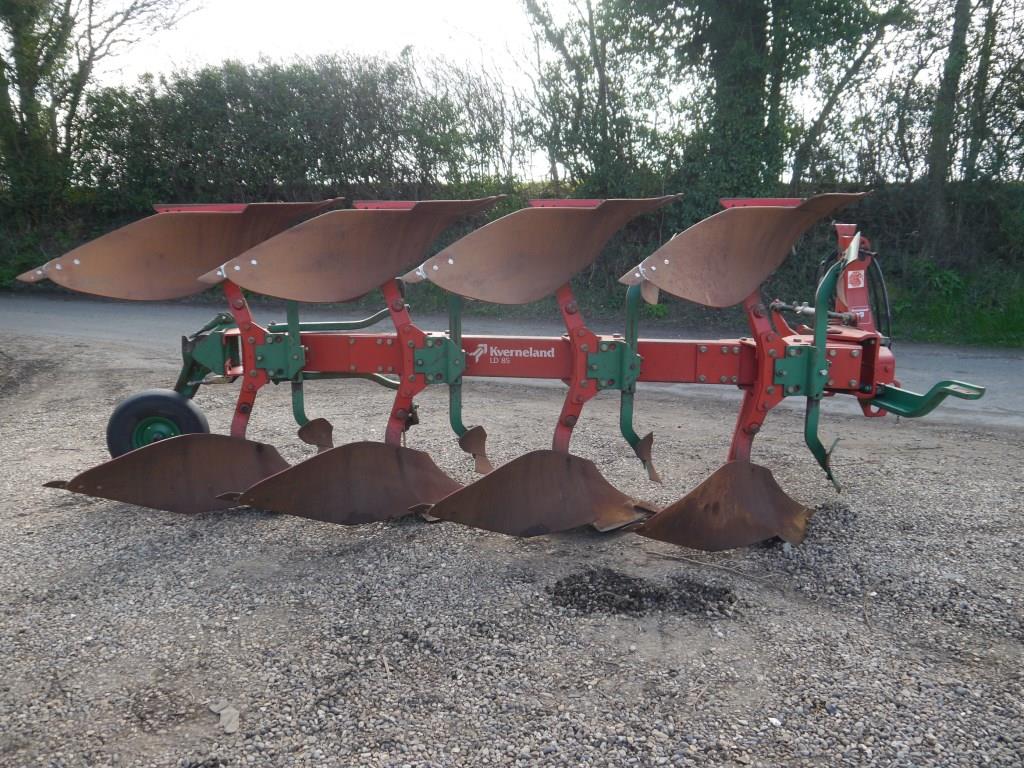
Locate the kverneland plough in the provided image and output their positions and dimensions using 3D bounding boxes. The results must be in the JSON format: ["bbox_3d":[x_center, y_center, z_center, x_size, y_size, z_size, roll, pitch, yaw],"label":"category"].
[{"bbox_3d":[-0.140,-0.090,4.300,4.650,1.660,1.500,0,9,-3],"label":"kverneland plough"}]

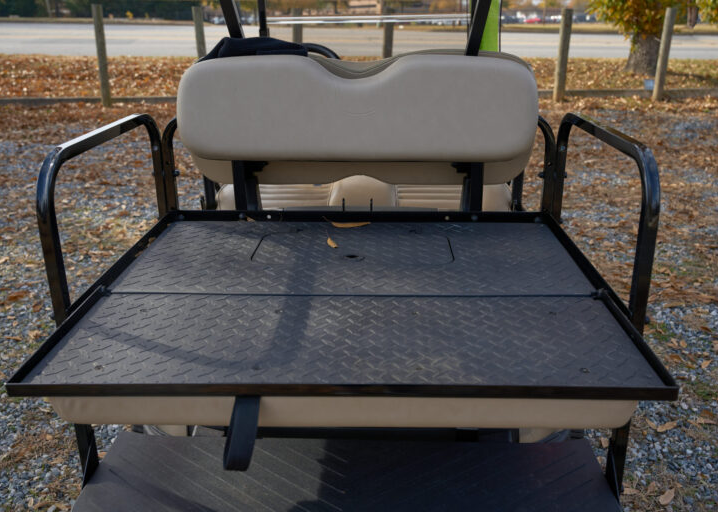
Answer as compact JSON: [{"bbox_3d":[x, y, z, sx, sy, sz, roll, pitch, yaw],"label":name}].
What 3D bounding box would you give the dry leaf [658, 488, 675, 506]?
[{"bbox_3d":[0.944,0.742,2.030,0.100,0.020,0.045,-18,28,-39],"label":"dry leaf"}]

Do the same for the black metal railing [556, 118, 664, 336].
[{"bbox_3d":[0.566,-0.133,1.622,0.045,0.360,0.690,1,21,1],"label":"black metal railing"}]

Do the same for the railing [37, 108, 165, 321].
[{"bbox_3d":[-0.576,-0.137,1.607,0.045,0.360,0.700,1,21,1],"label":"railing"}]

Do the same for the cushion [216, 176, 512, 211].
[{"bbox_3d":[0.013,-0.157,2.226,0.980,0.170,0.480,0,22,3],"label":"cushion"}]

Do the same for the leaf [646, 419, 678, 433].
[{"bbox_3d":[1.089,0.608,2.372,0.115,0.025,0.060,-7,22,-17],"label":"leaf"}]

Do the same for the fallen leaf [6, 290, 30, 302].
[{"bbox_3d":[-1.754,0.208,3.397,0.060,0.020,0.120,16,26,36],"label":"fallen leaf"}]

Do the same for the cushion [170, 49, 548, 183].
[{"bbox_3d":[-0.001,-0.379,1.880,0.960,0.360,0.200,1,21,1],"label":"cushion"}]

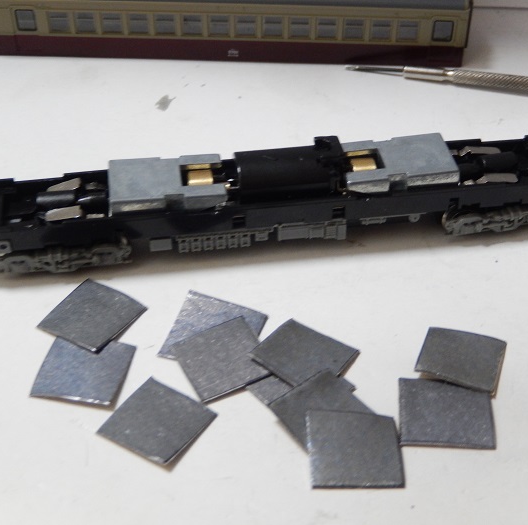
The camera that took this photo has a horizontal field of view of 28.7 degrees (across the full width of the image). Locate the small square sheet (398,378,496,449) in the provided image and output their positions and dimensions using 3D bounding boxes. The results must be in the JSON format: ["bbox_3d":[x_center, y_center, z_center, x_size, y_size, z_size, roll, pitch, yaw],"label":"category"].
[{"bbox_3d":[0.031,0.025,0.173,0.015,0.001,0.014,4,40,4],"label":"small square sheet"}]

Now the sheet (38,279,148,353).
[{"bbox_3d":[-0.031,0.010,0.189,0.014,0.001,0.014,23,45,25],"label":"sheet"}]

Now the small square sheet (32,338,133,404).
[{"bbox_3d":[-0.031,0.019,0.179,0.014,0.001,0.014,7,41,8],"label":"small square sheet"}]

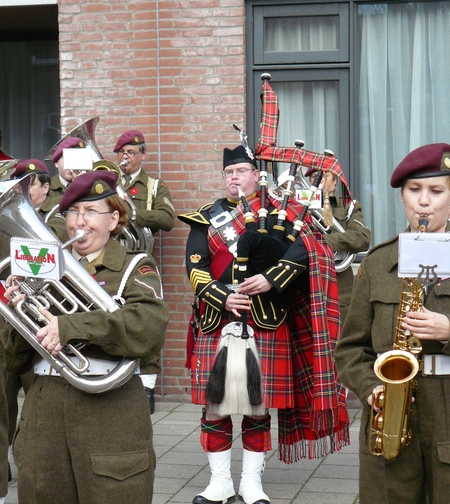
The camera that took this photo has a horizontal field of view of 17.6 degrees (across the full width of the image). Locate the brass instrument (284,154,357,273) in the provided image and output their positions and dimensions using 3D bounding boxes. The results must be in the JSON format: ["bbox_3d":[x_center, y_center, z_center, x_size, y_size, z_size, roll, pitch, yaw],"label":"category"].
[{"bbox_3d":[0.550,-0.191,8.300,0.340,0.670,0.320,-38,3,14],"label":"brass instrument"}]

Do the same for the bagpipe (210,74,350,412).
[{"bbox_3d":[0.285,-0.095,7.100,0.660,1.480,0.450,0,5,12],"label":"bagpipe"}]

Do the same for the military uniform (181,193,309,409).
[{"bbox_3d":[0.096,0.239,7.180,0.610,1.060,0.400,0,5,12],"label":"military uniform"}]

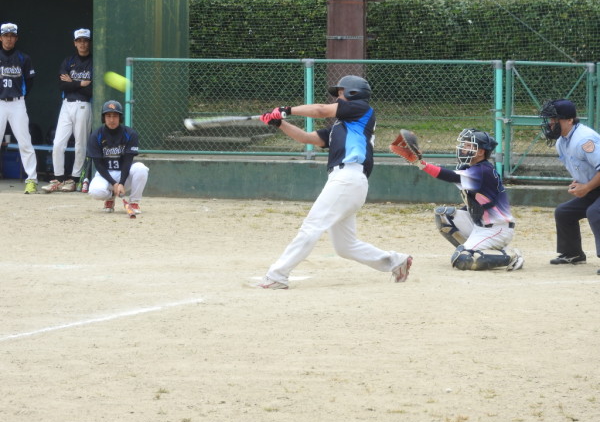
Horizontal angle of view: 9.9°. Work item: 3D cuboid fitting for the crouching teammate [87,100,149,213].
[{"bbox_3d":[-1.819,-0.548,34.560,0.620,1.098,0.740,0,4,-1],"label":"crouching teammate"}]

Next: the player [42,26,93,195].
[{"bbox_3d":[-2.474,-1.078,37.286,0.570,1.757,0.420,0,4,5],"label":"player"}]

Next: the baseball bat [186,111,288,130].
[{"bbox_3d":[-0.495,-0.694,26.635,0.831,0.060,0.060,-6,0,-23],"label":"baseball bat"}]

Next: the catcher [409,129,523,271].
[{"bbox_3d":[1.347,-0.100,28.208,0.880,1.135,0.660,0,4,-6],"label":"catcher"}]

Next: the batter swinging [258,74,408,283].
[{"bbox_3d":[0.259,-0.243,26.841,1.120,1.621,0.640,-1,4,-10],"label":"batter swinging"}]

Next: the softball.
[{"bbox_3d":[-1.297,-0.915,24.500,0.097,0.097,0.097,0,4,0],"label":"softball"}]

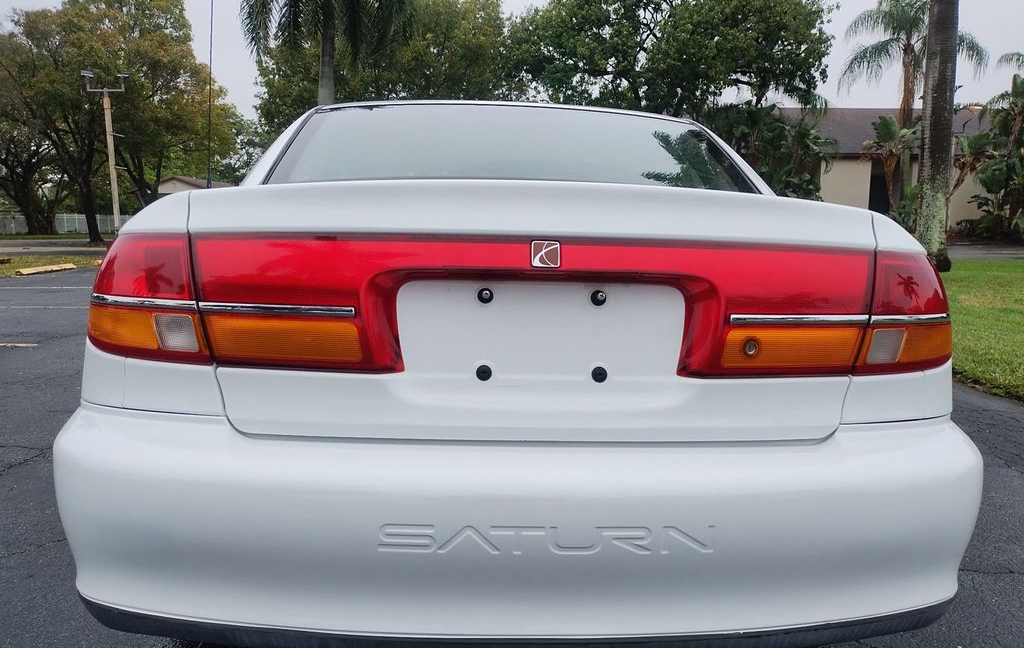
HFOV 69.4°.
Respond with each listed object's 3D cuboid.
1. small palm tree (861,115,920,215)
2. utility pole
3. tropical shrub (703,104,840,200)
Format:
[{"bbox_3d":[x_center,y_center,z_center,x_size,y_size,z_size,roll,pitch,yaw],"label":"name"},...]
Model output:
[{"bbox_3d":[12.771,-4.868,25.064,2.024,4.338,2.000,0,8,0],"label":"small palm tree"},{"bbox_3d":[-14.501,-5.827,26.457,1.708,6.251,0.500,0,8,0],"label":"utility pole"},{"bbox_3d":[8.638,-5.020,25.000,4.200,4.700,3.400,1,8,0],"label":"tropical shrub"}]

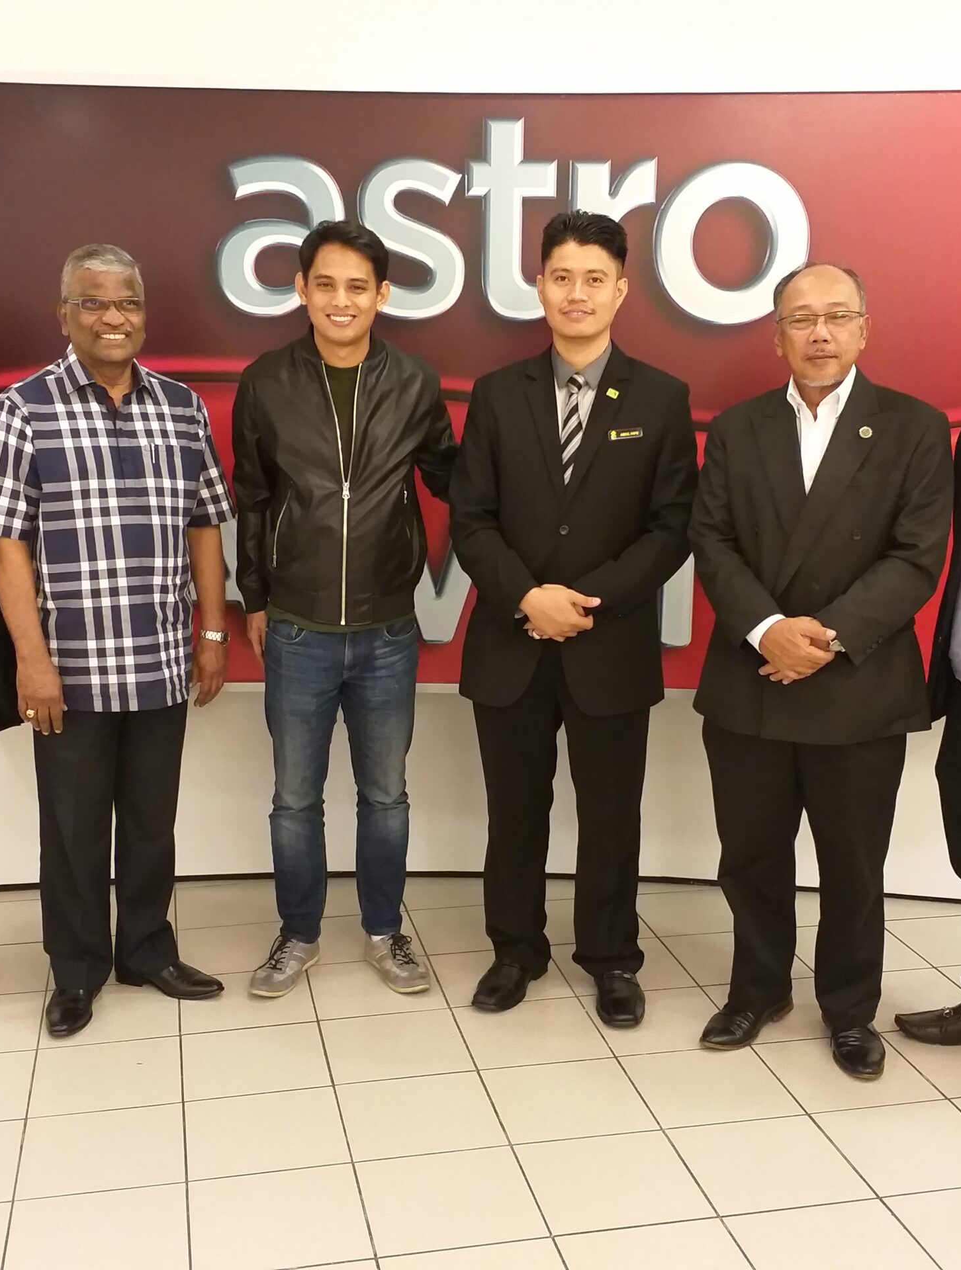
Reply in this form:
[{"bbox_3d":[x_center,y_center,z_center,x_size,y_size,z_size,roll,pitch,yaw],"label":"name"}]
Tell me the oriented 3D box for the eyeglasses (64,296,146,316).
[{"bbox_3d":[-0.785,-0.680,2.635,0.140,0.038,0.143,-6,12,-33],"label":"eyeglasses"}]

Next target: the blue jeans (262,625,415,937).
[{"bbox_3d":[-0.332,0.314,2.980,0.390,0.830,0.270,0,10,-1],"label":"blue jeans"}]

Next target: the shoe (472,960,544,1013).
[{"bbox_3d":[0.094,0.782,3.009,0.105,0.108,0.282,7,12,32],"label":"shoe"}]

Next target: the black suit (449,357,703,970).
[{"bbox_3d":[0.189,0.077,2.804,0.560,1.400,0.360,2,11,6],"label":"black suit"}]

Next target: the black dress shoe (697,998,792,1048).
[{"bbox_3d":[0.612,0.821,2.844,0.278,0.105,0.102,-7,13,-36],"label":"black dress shoe"}]

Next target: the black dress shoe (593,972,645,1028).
[{"bbox_3d":[0.325,0.793,2.965,0.105,0.108,0.282,1,11,4],"label":"black dress shoe"}]

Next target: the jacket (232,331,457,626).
[{"bbox_3d":[-0.297,-0.351,2.867,0.540,0.660,0.330,0,11,-2],"label":"jacket"}]

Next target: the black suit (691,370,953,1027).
[{"bbox_3d":[0.666,0.151,2.596,0.540,1.370,0.380,4,11,19],"label":"black suit"}]

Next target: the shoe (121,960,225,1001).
[{"bbox_3d":[-0.728,0.786,2.988,0.280,0.095,0.100,3,11,14],"label":"shoe"}]

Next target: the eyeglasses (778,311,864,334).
[{"bbox_3d":[0.646,-0.593,2.412,0.152,0.046,0.135,-1,11,14],"label":"eyeglasses"}]

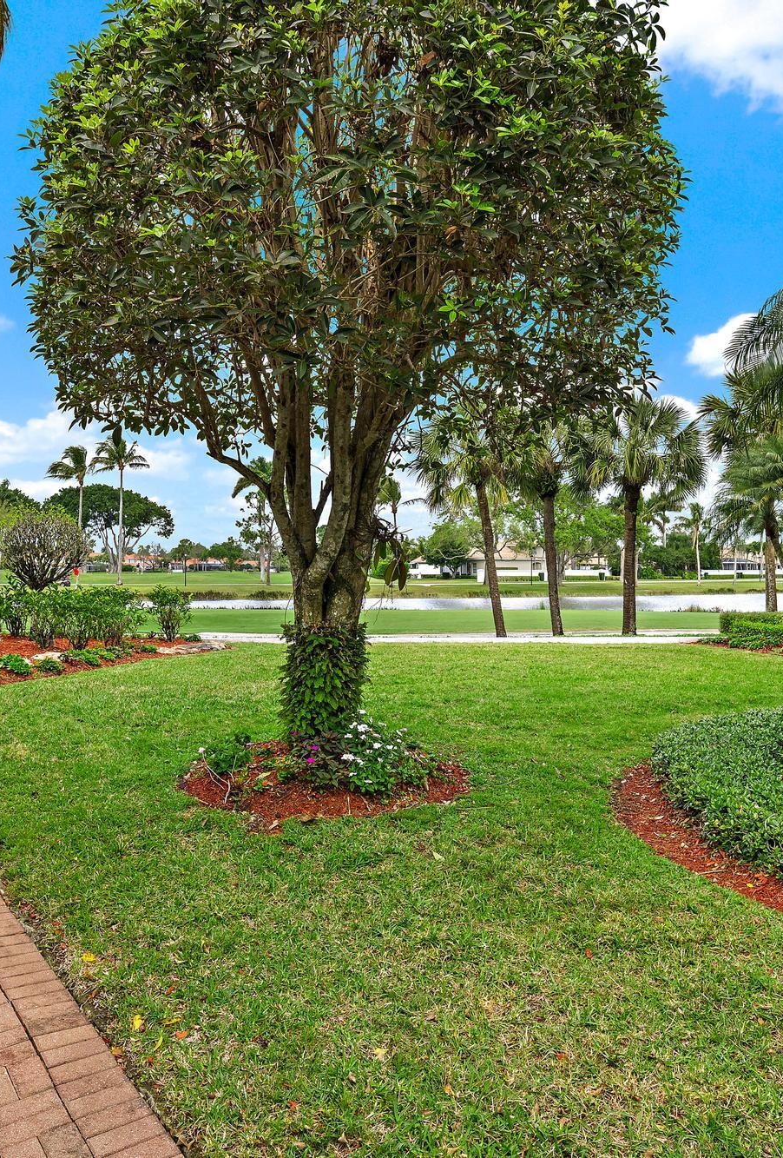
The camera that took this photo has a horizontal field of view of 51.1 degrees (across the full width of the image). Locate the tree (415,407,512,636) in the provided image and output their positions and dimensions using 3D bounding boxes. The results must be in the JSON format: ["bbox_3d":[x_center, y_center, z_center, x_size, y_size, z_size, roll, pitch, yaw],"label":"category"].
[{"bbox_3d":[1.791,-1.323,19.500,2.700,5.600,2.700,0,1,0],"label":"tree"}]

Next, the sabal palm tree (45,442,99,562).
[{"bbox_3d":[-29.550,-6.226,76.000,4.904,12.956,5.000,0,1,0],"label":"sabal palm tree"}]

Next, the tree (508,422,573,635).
[{"bbox_3d":[4.083,-1.408,21.000,3.127,5.735,3.100,0,1,0],"label":"tree"}]

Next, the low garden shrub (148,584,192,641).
[{"bbox_3d":[-3.884,0.608,14.400,0.834,1.025,0.820,0,1,0],"label":"low garden shrub"}]

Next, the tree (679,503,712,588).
[{"bbox_3d":[32.687,-3.787,88.000,3.800,9.300,3.800,0,1,0],"label":"tree"}]

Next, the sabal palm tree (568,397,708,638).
[{"bbox_3d":[6.324,-1.634,21.000,3.509,6.187,3.400,0,1,0],"label":"sabal palm tree"}]

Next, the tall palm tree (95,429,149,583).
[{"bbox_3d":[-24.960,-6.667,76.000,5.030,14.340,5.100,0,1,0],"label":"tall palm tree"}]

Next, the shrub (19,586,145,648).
[{"bbox_3d":[-4.451,0.547,11.800,1.850,0.900,0.950,0,1,0],"label":"shrub"}]

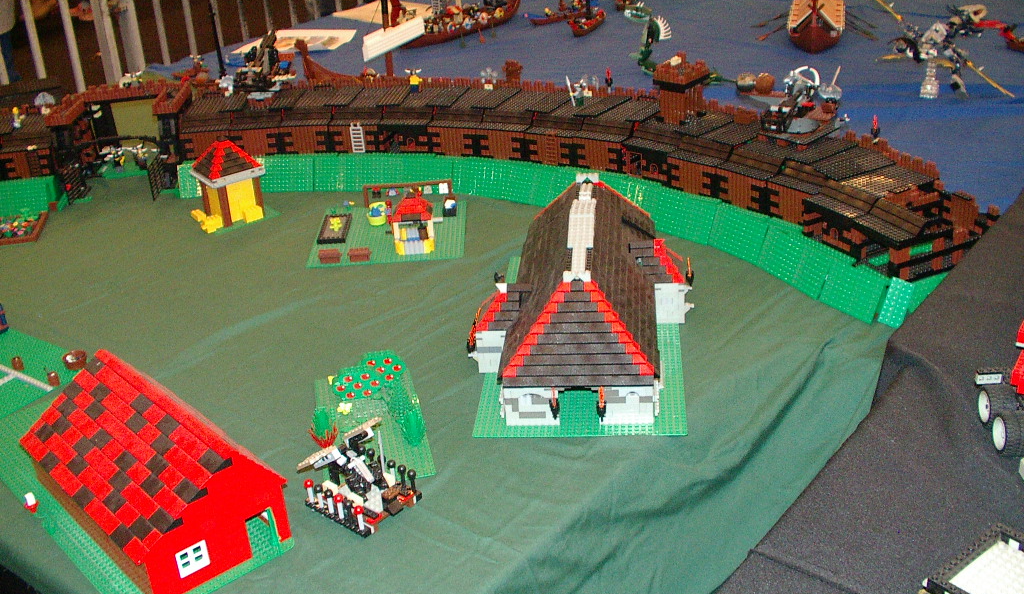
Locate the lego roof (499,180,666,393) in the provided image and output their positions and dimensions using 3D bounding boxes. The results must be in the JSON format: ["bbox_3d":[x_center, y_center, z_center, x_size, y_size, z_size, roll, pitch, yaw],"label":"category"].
[{"bbox_3d":[0.098,-0.051,1.509,0.192,0.099,0.502,-1,27,6],"label":"lego roof"}]

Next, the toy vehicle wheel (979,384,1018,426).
[{"bbox_3d":[0.480,0.108,1.114,0.026,0.043,0.043,-2,26,3],"label":"toy vehicle wheel"}]

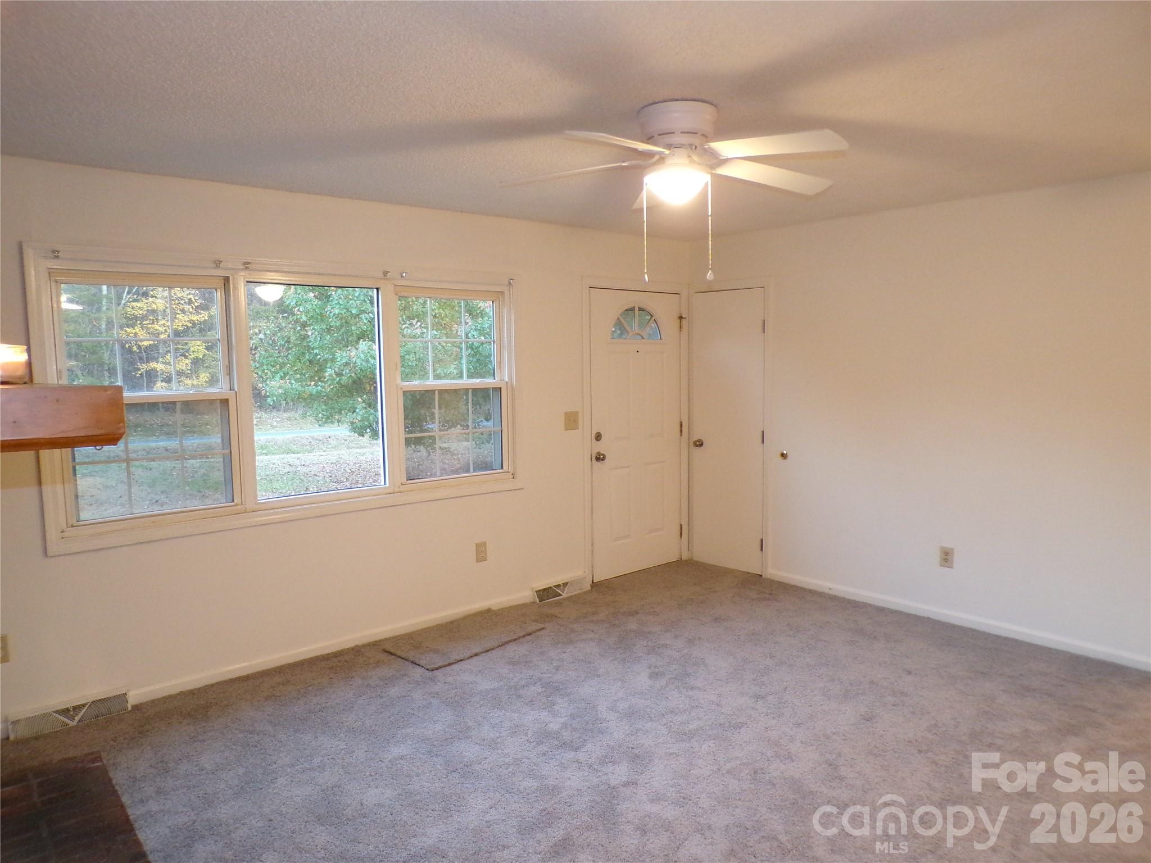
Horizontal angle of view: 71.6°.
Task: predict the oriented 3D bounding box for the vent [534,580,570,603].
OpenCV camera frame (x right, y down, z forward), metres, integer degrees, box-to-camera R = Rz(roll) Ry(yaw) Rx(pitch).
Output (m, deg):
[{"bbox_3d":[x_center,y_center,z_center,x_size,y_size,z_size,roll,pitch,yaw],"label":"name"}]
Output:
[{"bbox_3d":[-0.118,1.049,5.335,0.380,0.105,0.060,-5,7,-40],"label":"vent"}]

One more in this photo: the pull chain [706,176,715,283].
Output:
[{"bbox_3d":[0.433,-0.651,2.567,0.022,0.326,0.020,-1,5,0],"label":"pull chain"}]

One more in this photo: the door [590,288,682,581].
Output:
[{"bbox_3d":[0.445,0.013,5.789,0.905,2.035,0.050,-5,7,-40],"label":"door"}]

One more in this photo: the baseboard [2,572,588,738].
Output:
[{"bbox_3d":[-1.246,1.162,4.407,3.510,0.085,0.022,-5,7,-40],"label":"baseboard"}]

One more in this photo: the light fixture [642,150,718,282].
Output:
[{"bbox_3d":[0.328,-0.689,2.563,0.225,0.410,0.220,0,5,7],"label":"light fixture"}]

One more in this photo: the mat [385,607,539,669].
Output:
[{"bbox_3d":[-0.619,1.176,4.544,0.428,0.014,0.825,4,7,42],"label":"mat"}]

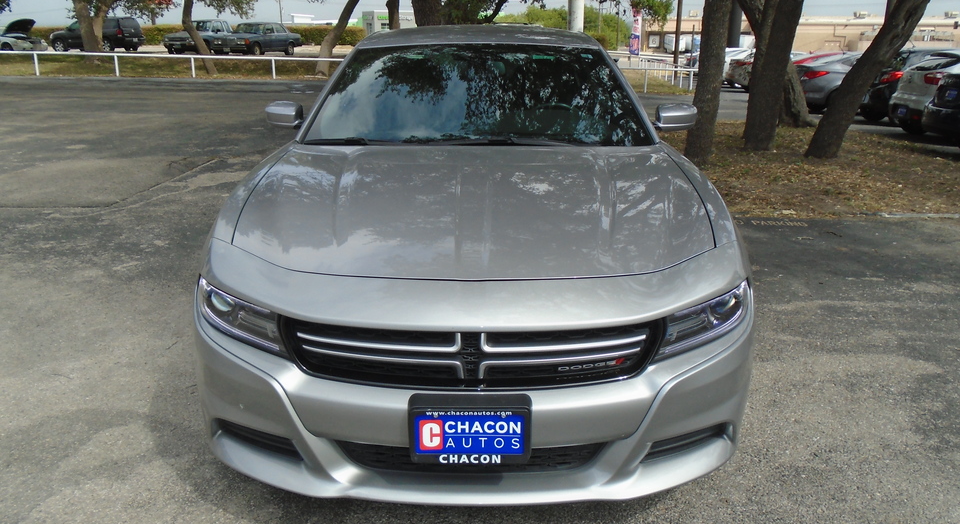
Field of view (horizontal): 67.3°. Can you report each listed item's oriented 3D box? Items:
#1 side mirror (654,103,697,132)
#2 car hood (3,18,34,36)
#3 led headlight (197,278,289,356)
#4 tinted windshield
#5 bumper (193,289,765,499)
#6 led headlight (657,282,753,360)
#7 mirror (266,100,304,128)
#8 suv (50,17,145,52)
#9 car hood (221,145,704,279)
[{"bbox_3d":[0.965,-0.714,3.549,0.210,0.140,0.150,0,18,0],"label":"side mirror"},{"bbox_3d":[-23.127,-11.754,36.176,0.900,0.750,1.400,3,18,8],"label":"car hood"},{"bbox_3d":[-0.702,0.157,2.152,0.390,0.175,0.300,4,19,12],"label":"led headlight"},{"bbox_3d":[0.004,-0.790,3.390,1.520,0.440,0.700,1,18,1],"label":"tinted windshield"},{"bbox_3d":[-0.023,0.371,2.193,1.870,0.490,0.560,0,18,1],"label":"bumper"},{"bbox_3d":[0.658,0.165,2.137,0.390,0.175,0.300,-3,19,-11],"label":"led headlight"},{"bbox_3d":[-0.973,-0.737,3.599,0.210,0.130,0.135,0,18,1],"label":"mirror"},{"bbox_3d":[-20.550,-12.170,38.550,4.950,1.850,1.920,4,19,12],"label":"suv"},{"bbox_3d":[-0.011,-0.237,2.621,1.600,0.260,1.250,1,18,1],"label":"car hood"}]

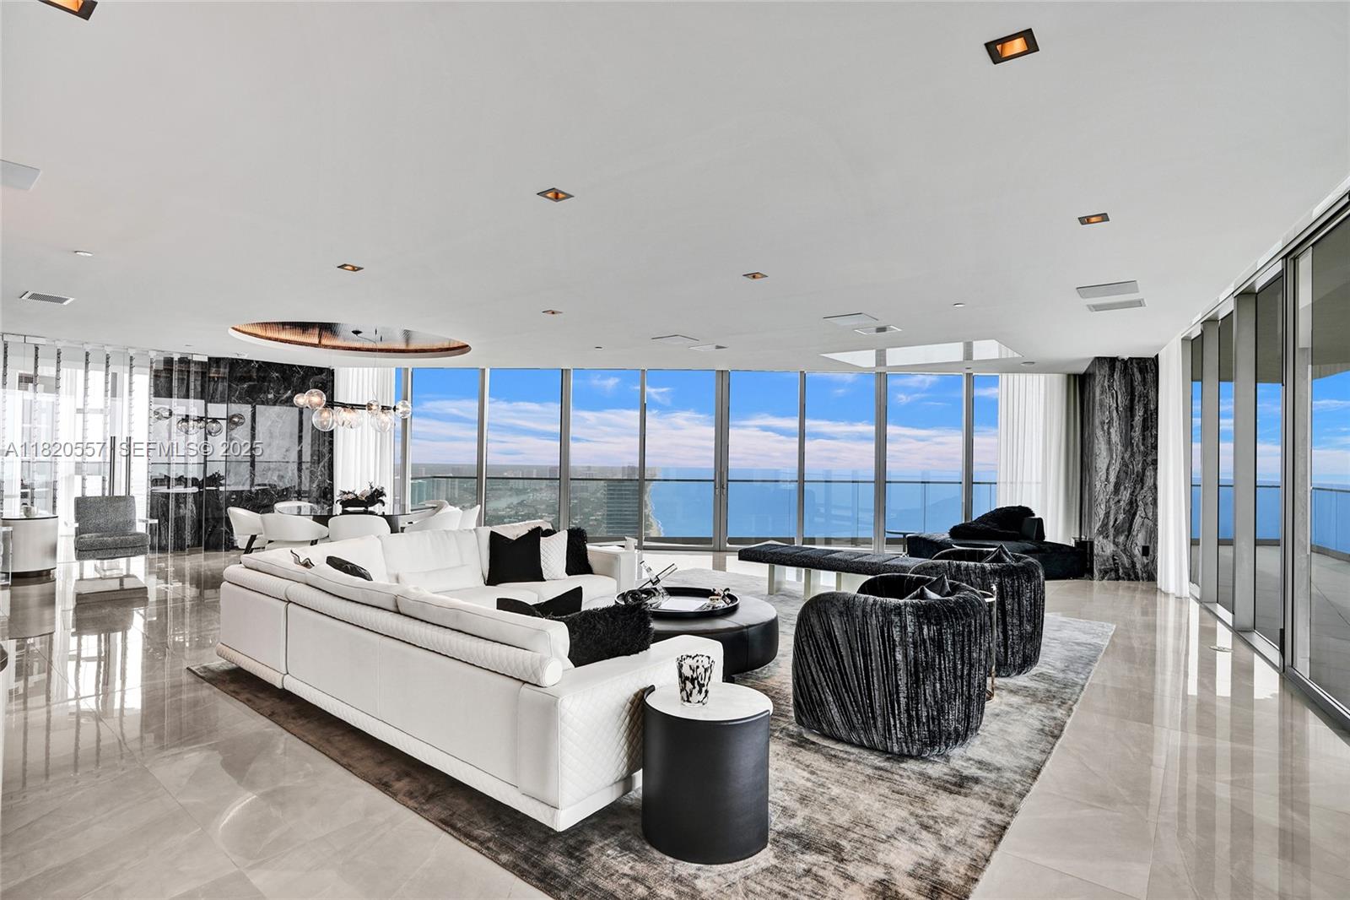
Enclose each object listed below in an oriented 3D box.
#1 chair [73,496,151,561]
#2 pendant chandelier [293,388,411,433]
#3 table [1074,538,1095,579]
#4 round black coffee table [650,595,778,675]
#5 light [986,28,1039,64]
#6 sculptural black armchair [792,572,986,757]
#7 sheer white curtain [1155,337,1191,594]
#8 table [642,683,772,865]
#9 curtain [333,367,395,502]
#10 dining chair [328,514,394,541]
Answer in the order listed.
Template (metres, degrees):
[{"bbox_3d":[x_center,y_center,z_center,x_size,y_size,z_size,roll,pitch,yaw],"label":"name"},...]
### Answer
[{"bbox_3d":[-6.688,0.999,8.037,0.720,0.840,0.840,2,-1,-45],"label":"chair"},{"bbox_3d":[-4.062,-0.480,8.505,0.520,0.540,1.300,0,-1,43],"label":"pendant chandelier"},{"bbox_3d":[5.039,1.355,8.552,0.330,0.470,0.380,1,0,3],"label":"table"},{"bbox_3d":[0.027,1.322,4.932,1.420,0.330,1.420,1,0,0],"label":"round black coffee table"},{"bbox_3d":[1.038,-1.240,2.075,0.130,0.030,0.130,1,0,38],"label":"light"},{"bbox_3d":[1.197,1.128,3.734,0.910,0.740,0.870,1,0,38],"label":"sculptural black armchair"},{"bbox_3d":[5.657,0.218,7.699,0.220,2.822,1.000,1,-1,28],"label":"sheer white curtain"},{"bbox_3d":[0.125,1.219,2.646,0.500,0.500,0.520,1,-1,0],"label":"table"},{"bbox_3d":[-4.762,0.089,10.359,0.980,2.690,0.150,1,0,3],"label":"curtain"},{"bbox_3d":[-3.564,1.077,7.560,0.620,0.780,0.600,1,-1,-27],"label":"dining chair"}]

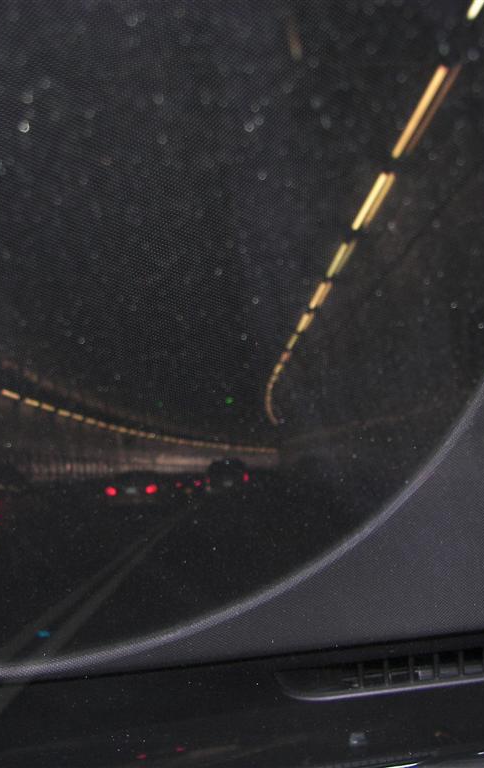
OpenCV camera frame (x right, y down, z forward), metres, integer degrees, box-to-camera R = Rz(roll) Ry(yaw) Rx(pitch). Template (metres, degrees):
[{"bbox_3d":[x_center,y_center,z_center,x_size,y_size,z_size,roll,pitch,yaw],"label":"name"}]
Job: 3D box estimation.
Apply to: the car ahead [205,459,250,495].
[{"bbox_3d":[-0.521,4.303,46.648,1.900,1.780,4.700,-4,-5,2],"label":"car ahead"}]

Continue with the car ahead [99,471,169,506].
[{"bbox_3d":[-3.096,3.502,33.569,1.800,1.470,4.600,-4,-5,3],"label":"car ahead"}]

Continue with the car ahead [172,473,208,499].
[{"bbox_3d":[-3.009,6.231,65.958,1.800,1.500,4.600,-4,-5,4],"label":"car ahead"}]

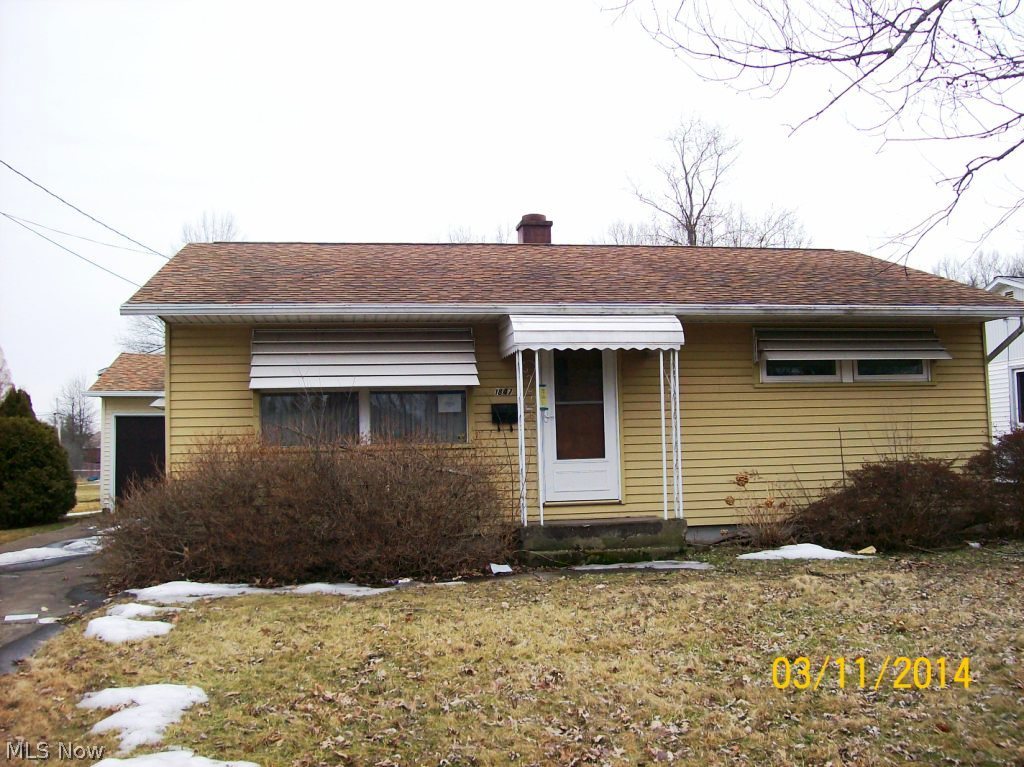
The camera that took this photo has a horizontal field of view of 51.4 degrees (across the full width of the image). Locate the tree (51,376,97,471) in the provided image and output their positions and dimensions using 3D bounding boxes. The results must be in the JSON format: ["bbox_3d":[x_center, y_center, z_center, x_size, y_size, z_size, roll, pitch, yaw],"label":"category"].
[{"bbox_3d":[-45.092,4.317,109.683,5.000,9.900,5.000,0,-4,-22],"label":"tree"}]

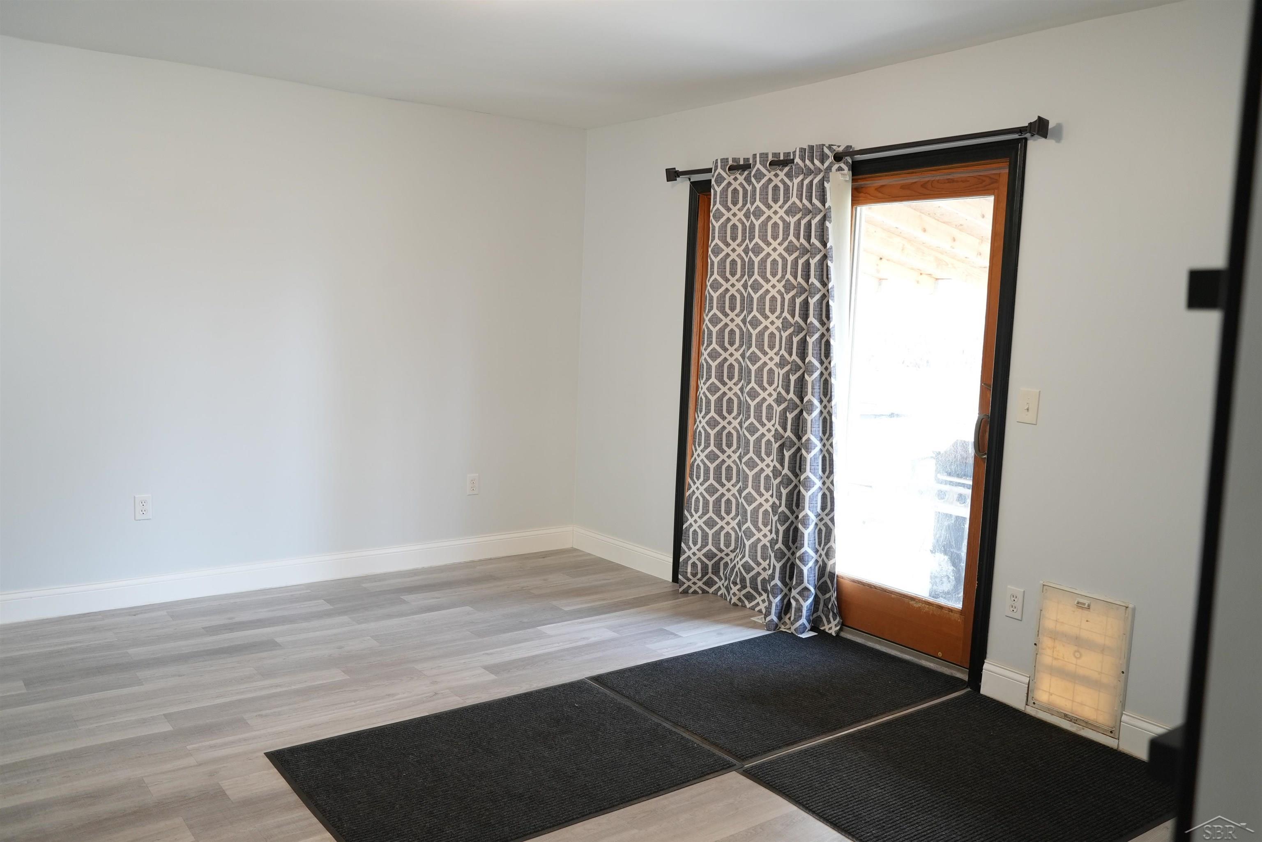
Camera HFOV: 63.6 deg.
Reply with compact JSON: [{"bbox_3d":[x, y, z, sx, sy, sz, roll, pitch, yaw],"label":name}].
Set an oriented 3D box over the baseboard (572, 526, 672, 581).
[{"bbox_3d":[-0.074,0.738,5.698,0.016,0.136,0.950,-3,8,-36],"label":"baseboard"}]

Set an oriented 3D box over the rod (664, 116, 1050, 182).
[{"bbox_3d":[0.812,-1.116,4.290,0.125,0.085,2.090,-3,8,-36],"label":"rod"}]

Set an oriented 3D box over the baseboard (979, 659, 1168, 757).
[{"bbox_3d":[1.528,1.013,3.550,0.016,0.137,0.710,-3,8,-36],"label":"baseboard"}]

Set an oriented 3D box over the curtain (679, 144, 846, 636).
[{"bbox_3d":[0.583,-0.138,4.640,0.145,2.130,0.980,-3,8,-36],"label":"curtain"}]

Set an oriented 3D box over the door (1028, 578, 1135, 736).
[{"bbox_3d":[1.541,0.825,3.515,0.030,0.467,0.336,-3,8,-36],"label":"door"}]

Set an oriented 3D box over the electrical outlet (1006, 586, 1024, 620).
[{"bbox_3d":[1.398,0.667,3.711,0.008,0.115,0.070,-3,8,-36],"label":"electrical outlet"}]

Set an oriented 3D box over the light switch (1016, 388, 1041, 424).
[{"bbox_3d":[1.418,-0.052,3.638,0.014,0.124,0.078,-3,8,-36],"label":"light switch"}]

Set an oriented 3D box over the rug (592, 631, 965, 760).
[{"bbox_3d":[0.588,1.006,3.951,1.235,0.010,0.865,-3,8,-36],"label":"rug"}]

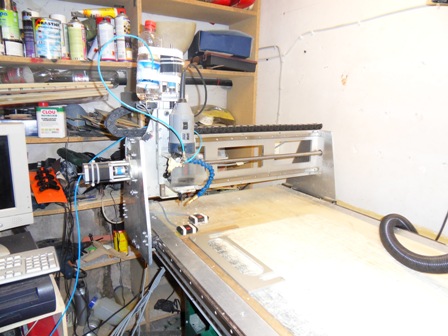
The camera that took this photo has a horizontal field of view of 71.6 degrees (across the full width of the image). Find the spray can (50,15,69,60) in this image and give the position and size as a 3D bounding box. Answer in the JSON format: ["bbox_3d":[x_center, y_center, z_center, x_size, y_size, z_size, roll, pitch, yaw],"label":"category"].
[{"bbox_3d":[-0.732,-0.581,1.392,0.065,0.200,0.065,-6,13,-29],"label":"spray can"}]

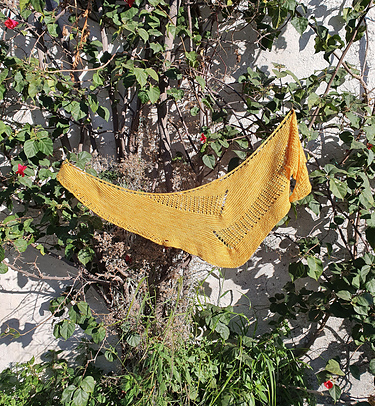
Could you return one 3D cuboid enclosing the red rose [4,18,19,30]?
[{"bbox_3d":[-0.867,-0.884,1.850,0.069,0.059,0.055,0,4,0],"label":"red rose"}]

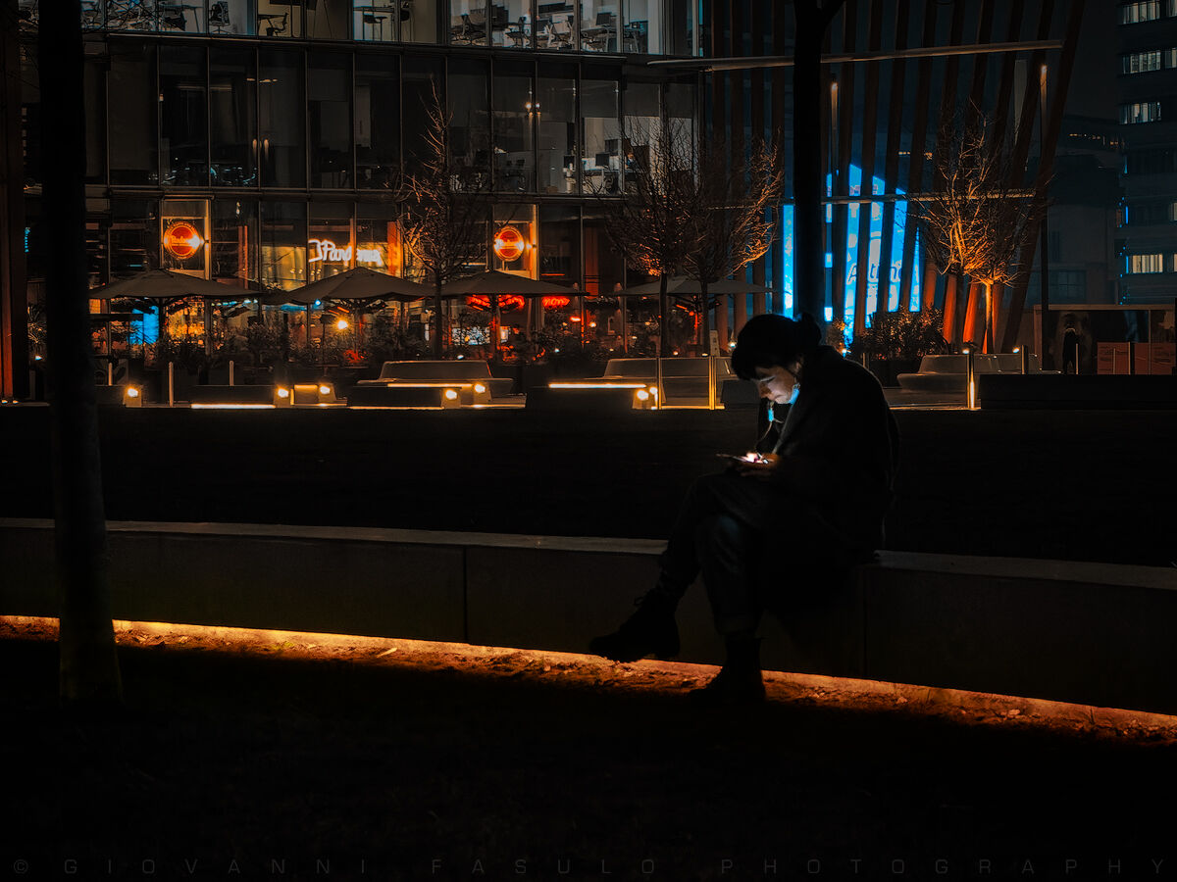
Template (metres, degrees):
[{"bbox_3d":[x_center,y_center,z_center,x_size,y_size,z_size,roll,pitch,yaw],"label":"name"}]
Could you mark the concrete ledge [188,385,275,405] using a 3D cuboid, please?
[{"bbox_3d":[-7.400,-0.960,60.000,2.100,0.440,0.550,1,2,27],"label":"concrete ledge"}]

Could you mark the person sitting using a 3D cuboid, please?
[{"bbox_3d":[0.480,0.200,8.750,0.840,1.170,0.520,-1,2,-28],"label":"person sitting"}]

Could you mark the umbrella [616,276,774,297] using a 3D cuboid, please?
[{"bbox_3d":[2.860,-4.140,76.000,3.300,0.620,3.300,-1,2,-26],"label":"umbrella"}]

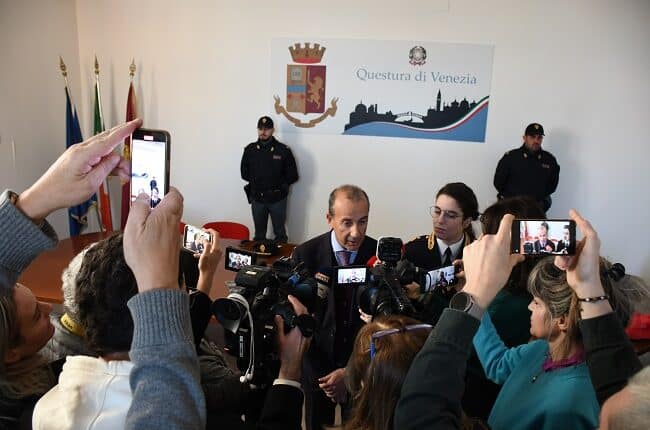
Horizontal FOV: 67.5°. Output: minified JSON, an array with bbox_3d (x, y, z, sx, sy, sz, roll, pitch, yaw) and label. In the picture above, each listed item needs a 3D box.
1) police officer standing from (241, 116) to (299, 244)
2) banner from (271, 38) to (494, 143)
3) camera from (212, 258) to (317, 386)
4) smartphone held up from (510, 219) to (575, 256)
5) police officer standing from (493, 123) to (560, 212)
[{"bbox_3d":[-0.580,-0.091,5.091,0.560,1.820,0.360,3,12,4],"label":"police officer standing"},{"bbox_3d":[0.572,-1.308,5.098,2.267,0.973,0.020,3,12,4],"label":"banner"},{"bbox_3d":[-0.144,0.253,1.200,0.165,0.200,0.320,4,14,10],"label":"camera"},{"bbox_3d":[0.441,0.046,0.980,0.147,0.072,0.009,-1,-2,-14],"label":"smartphone held up"},{"bbox_3d":[1.939,0.040,4.779,0.590,1.830,0.360,3,12,4],"label":"police officer standing"}]

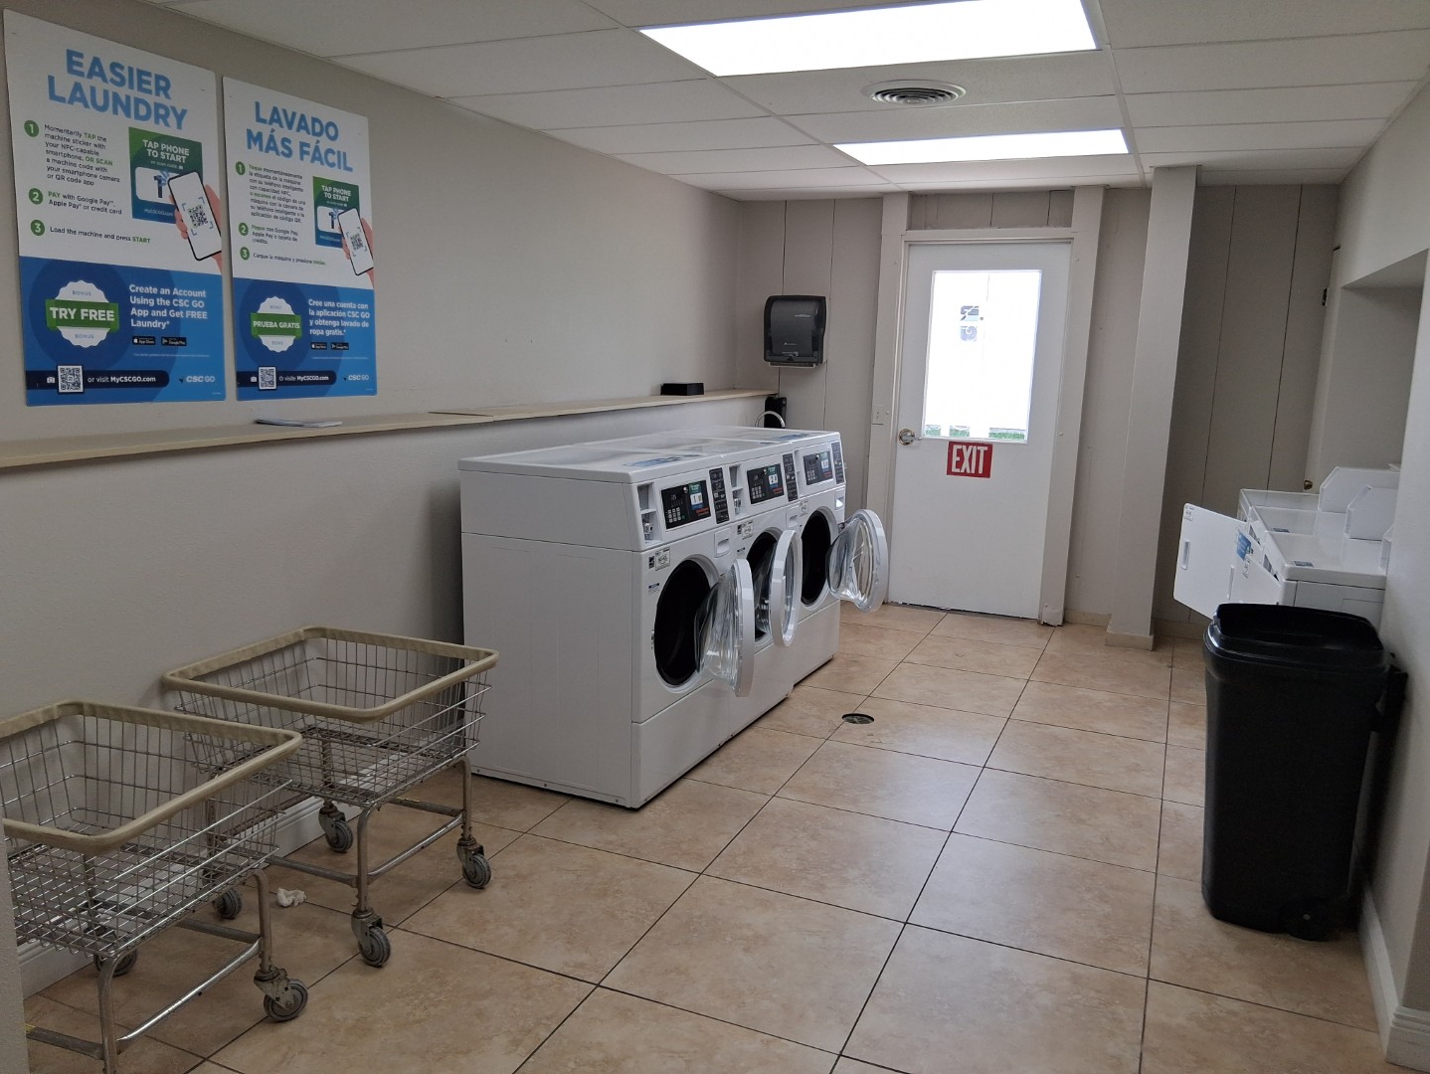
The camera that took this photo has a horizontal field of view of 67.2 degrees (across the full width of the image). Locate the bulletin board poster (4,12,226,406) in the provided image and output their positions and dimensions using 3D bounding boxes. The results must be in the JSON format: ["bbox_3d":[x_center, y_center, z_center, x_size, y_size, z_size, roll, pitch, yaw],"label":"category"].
[{"bbox_3d":[-1.551,-0.813,2.840,0.010,0.914,0.610,6,11,23],"label":"bulletin board poster"}]

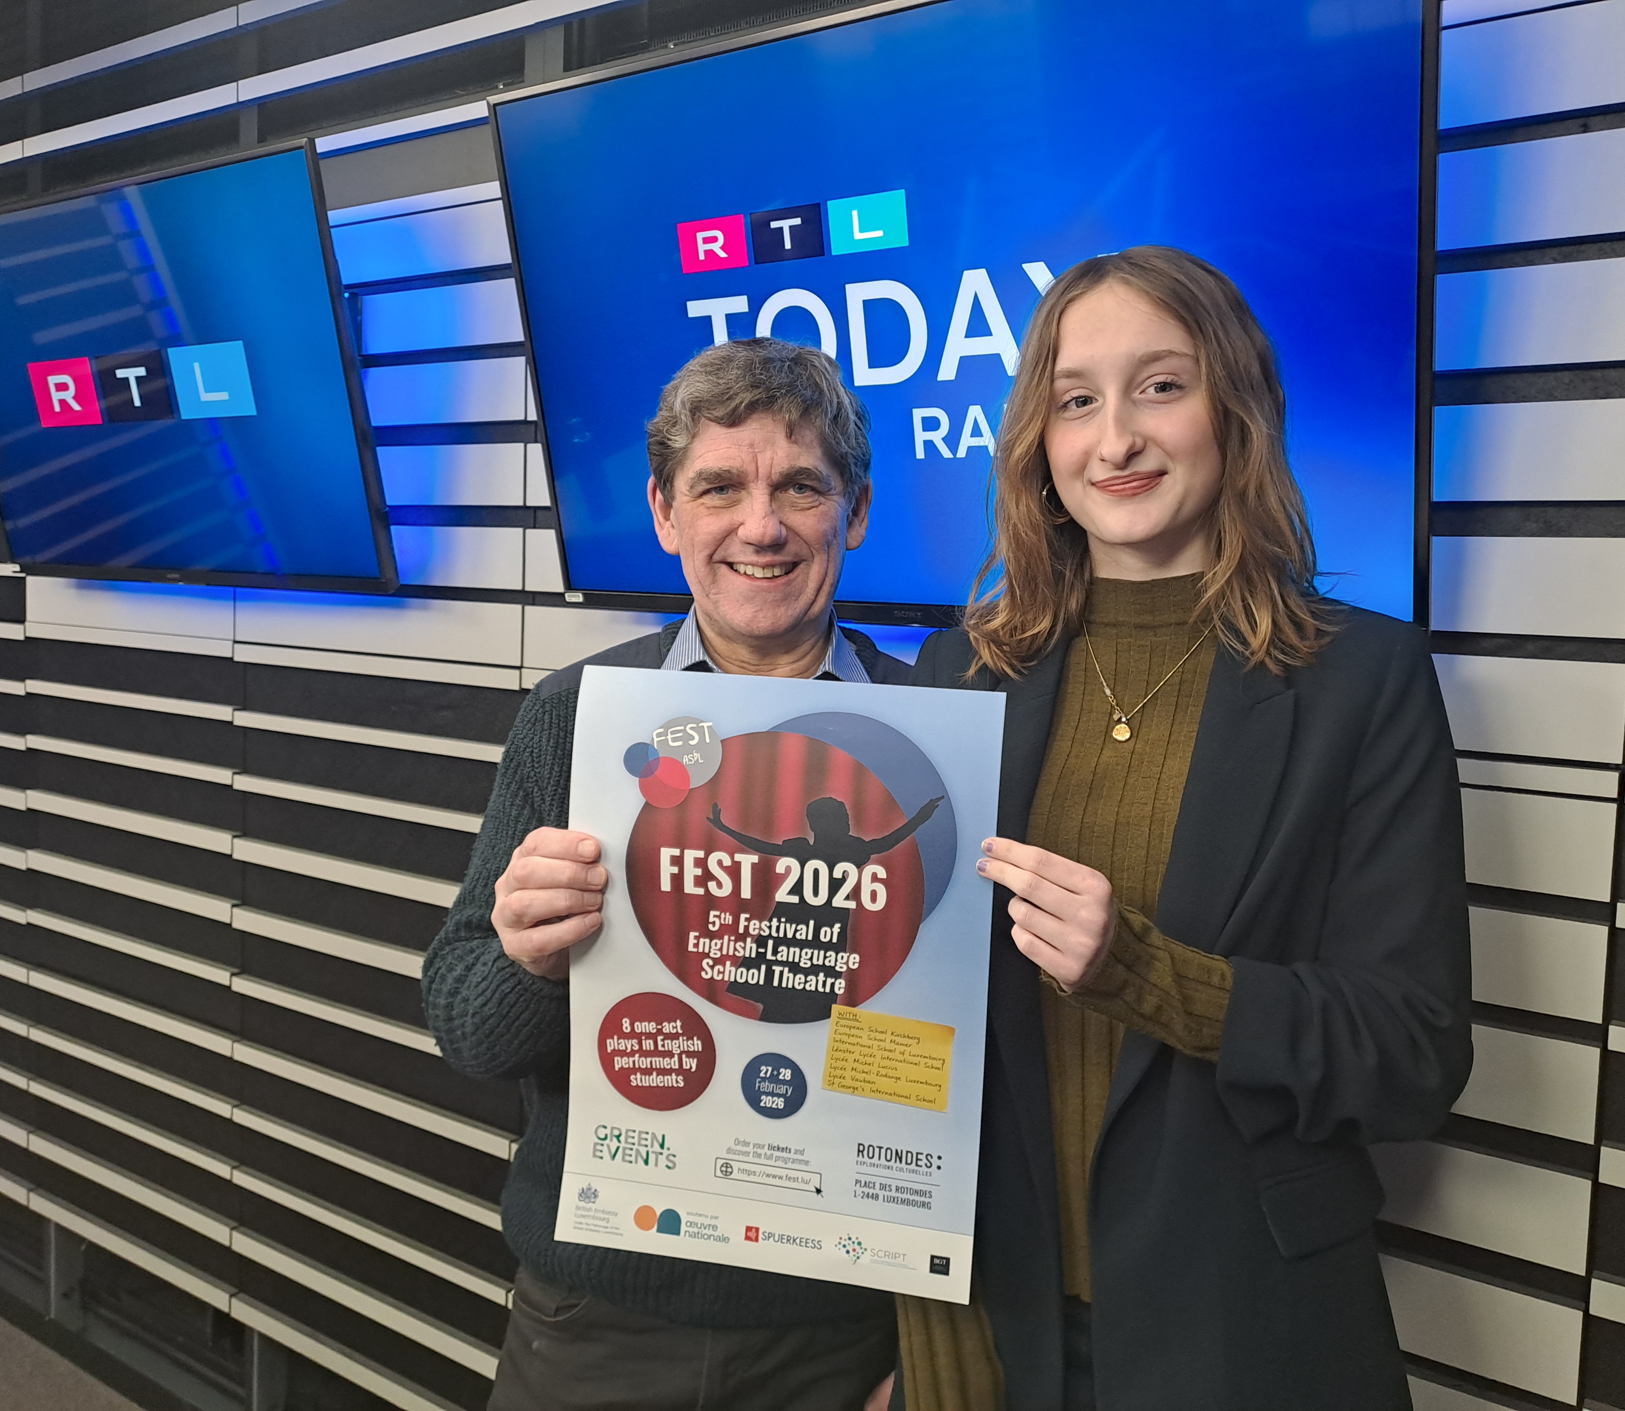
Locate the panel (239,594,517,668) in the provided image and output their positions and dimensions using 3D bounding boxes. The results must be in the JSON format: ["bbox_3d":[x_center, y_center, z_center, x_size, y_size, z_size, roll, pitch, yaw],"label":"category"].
[{"bbox_3d":[-0.629,-0.115,1.938,0.617,0.080,0.018,5,5,33],"label":"panel"}]

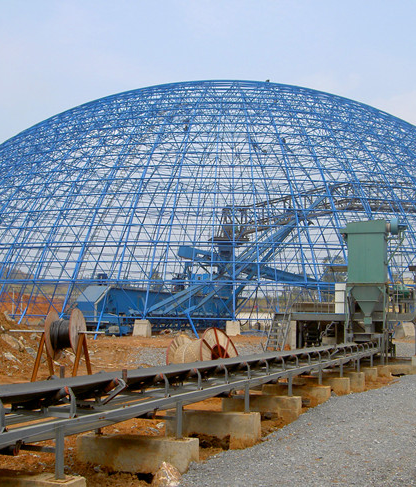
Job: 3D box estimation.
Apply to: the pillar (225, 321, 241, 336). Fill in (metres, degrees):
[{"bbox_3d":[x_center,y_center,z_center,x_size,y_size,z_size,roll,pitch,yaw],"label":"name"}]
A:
[{"bbox_3d":[2.000,6.640,57.000,1.120,1.200,1.250,1,-6,1],"label":"pillar"}]

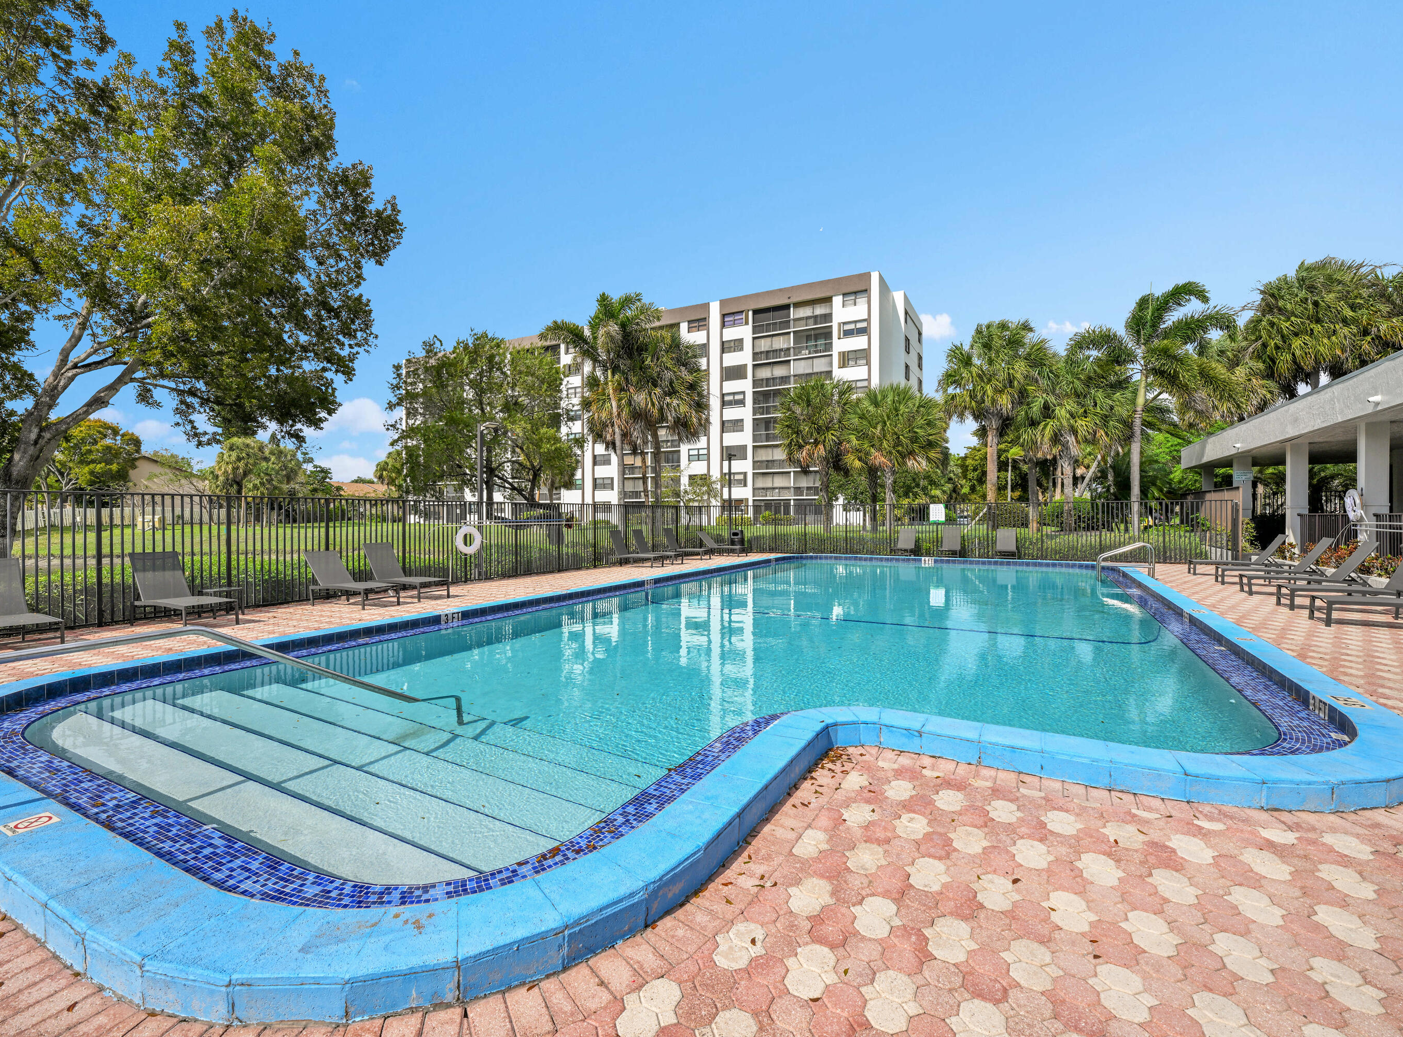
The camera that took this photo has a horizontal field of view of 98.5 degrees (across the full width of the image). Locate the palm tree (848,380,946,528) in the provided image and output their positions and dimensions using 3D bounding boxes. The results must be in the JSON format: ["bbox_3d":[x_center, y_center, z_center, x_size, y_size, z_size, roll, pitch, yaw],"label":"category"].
[{"bbox_3d":[9.410,-2.644,29.000,4.450,7.535,4.300,0,0,18],"label":"palm tree"}]

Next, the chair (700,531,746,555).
[{"bbox_3d":[0.670,0.905,21.860,1.850,0.880,0.660,0,0,29],"label":"chair"}]

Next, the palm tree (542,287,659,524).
[{"bbox_3d":[-4.419,-4.337,26.500,5.200,11.139,4.900,0,0,-9],"label":"palm tree"}]

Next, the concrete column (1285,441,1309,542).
[{"bbox_3d":[17.900,-0.600,18.200,0.420,3.250,0.420,0,0,30],"label":"concrete column"}]

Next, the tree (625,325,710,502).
[{"bbox_3d":[-1.900,-4.770,33.000,4.500,11.600,4.500,0,0,0],"label":"tree"}]

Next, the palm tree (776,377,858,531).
[{"bbox_3d":[6.300,-3.320,33.000,4.400,8.700,4.400,0,0,30],"label":"palm tree"}]

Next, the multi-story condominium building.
[{"bbox_3d":[-7.400,-10.630,75.800,63.500,22.800,17.500,0,0,28],"label":"multi-story condominium building"}]

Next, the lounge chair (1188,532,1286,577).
[{"bbox_3d":[12.320,0.850,13.840,1.680,0.940,0.630,0,0,30],"label":"lounge chair"}]

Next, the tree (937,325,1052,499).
[{"bbox_3d":[12.700,-3.730,26.000,4.800,9.600,4.800,0,0,30],"label":"tree"}]

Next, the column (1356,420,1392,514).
[{"bbox_3d":[15.440,-0.560,13.890,0.410,3.250,0.410,0,0,30],"label":"column"}]

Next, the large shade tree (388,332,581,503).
[{"bbox_3d":[-8.885,-3.188,24.500,7.300,8.889,7.000,0,0,-20],"label":"large shade tree"}]

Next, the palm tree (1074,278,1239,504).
[{"bbox_3d":[16.113,-3.572,21.500,4.800,9.623,4.700,0,0,37],"label":"palm tree"}]

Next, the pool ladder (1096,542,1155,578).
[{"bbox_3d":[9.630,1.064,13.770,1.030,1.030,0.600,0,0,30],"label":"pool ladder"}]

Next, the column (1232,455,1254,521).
[{"bbox_3d":[16.560,-0.392,18.500,0.350,2.950,0.350,0,0,30],"label":"column"}]

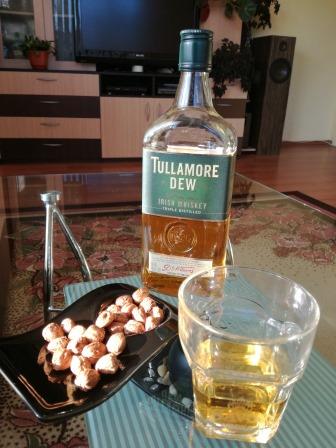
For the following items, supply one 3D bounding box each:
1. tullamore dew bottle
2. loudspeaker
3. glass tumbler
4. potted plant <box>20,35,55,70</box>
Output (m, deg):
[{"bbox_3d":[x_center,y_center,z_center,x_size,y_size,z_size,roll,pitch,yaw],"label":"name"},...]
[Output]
[{"bbox_3d":[0.023,-0.057,0.375,0.096,0.267,0.067,5,22,7],"label":"tullamore dew bottle"},{"bbox_3d":[0.967,-1.204,3.356,0.240,1.020,0.295,-3,22,-12],"label":"loudspeaker"},{"bbox_3d":[0.049,0.090,0.243,0.086,0.091,0.086,2,22,0],"label":"glass tumbler"},{"bbox_3d":[-0.978,-1.285,2.618,0.237,0.238,0.222,-3,22,-12],"label":"potted plant"}]

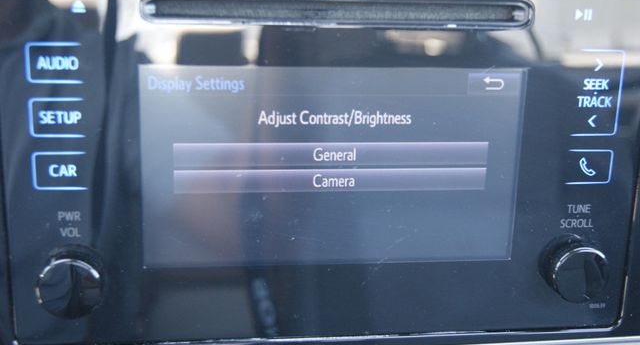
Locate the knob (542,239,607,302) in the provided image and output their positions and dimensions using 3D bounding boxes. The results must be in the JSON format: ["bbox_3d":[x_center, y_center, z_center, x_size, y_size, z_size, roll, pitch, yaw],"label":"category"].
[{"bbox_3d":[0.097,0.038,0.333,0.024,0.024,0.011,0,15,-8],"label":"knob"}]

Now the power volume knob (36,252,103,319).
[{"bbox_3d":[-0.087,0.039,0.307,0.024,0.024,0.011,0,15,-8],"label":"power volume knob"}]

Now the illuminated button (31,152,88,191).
[{"bbox_3d":[-0.088,0.000,0.301,0.019,0.013,0.003,0,15,-8],"label":"illuminated button"}]

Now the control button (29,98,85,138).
[{"bbox_3d":[-0.088,-0.018,0.296,0.019,0.013,0.003,0,15,-8],"label":"control button"}]

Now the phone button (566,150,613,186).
[{"bbox_3d":[0.100,-0.002,0.327,0.019,0.013,0.003,0,15,-8],"label":"phone button"}]

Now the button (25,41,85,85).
[{"bbox_3d":[-0.087,-0.036,0.291,0.019,0.013,0.003,0,15,-8],"label":"button"}]

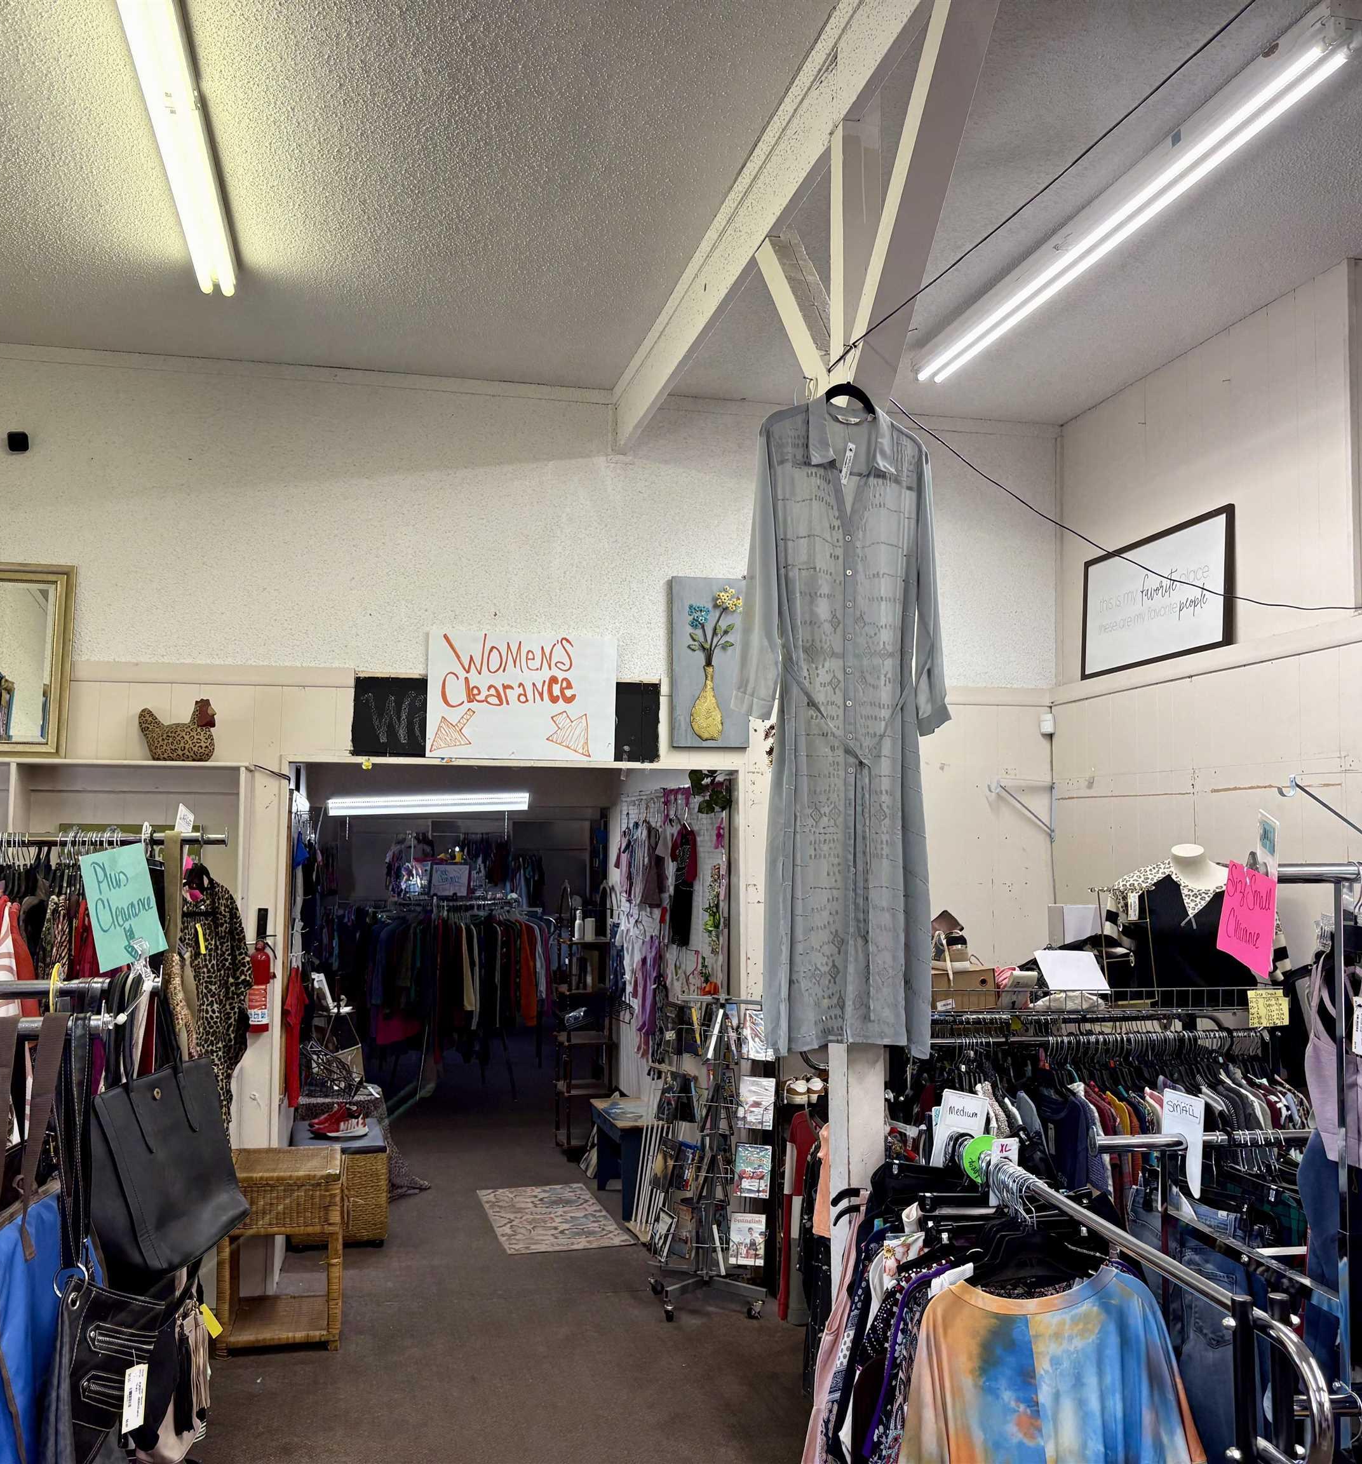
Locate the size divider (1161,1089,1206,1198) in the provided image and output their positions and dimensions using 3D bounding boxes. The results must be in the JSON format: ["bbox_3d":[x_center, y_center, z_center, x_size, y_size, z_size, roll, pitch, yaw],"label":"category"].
[{"bbox_3d":[0.753,0.618,2.200,0.004,0.150,0.070,4,0,-36],"label":"size divider"}]

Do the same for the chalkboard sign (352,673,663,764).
[{"bbox_3d":[-0.681,-0.050,5.856,1.225,0.320,0.020,1,-5,-12],"label":"chalkboard sign"}]

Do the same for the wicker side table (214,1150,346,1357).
[{"bbox_3d":[-1.383,1.790,5.091,0.395,0.580,0.420,1,-5,-12],"label":"wicker side table"}]

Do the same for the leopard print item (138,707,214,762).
[{"bbox_3d":[-1.883,0.010,5.459,0.260,0.200,0.130,0,-5,-1],"label":"leopard print item"}]

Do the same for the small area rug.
[{"bbox_3d":[-0.596,2.208,6.714,0.540,0.012,1.165,2,-5,-15],"label":"small area rug"}]

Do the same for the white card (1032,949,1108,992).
[{"bbox_3d":[1.183,0.728,4.430,0.197,0.160,0.005,3,-49,-13],"label":"white card"}]

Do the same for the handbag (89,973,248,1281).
[{"bbox_3d":[-0.871,0.640,2.461,0.120,0.445,0.360,-11,-6,6],"label":"handbag"}]

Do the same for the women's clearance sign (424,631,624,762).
[{"bbox_3d":[-0.630,-0.142,5.864,0.757,0.505,0.015,1,-5,-12],"label":"women's clearance sign"}]

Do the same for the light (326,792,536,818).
[{"bbox_3d":[-1.518,0.433,8.872,1.230,0.100,0.130,-1,-4,-12],"label":"light"}]

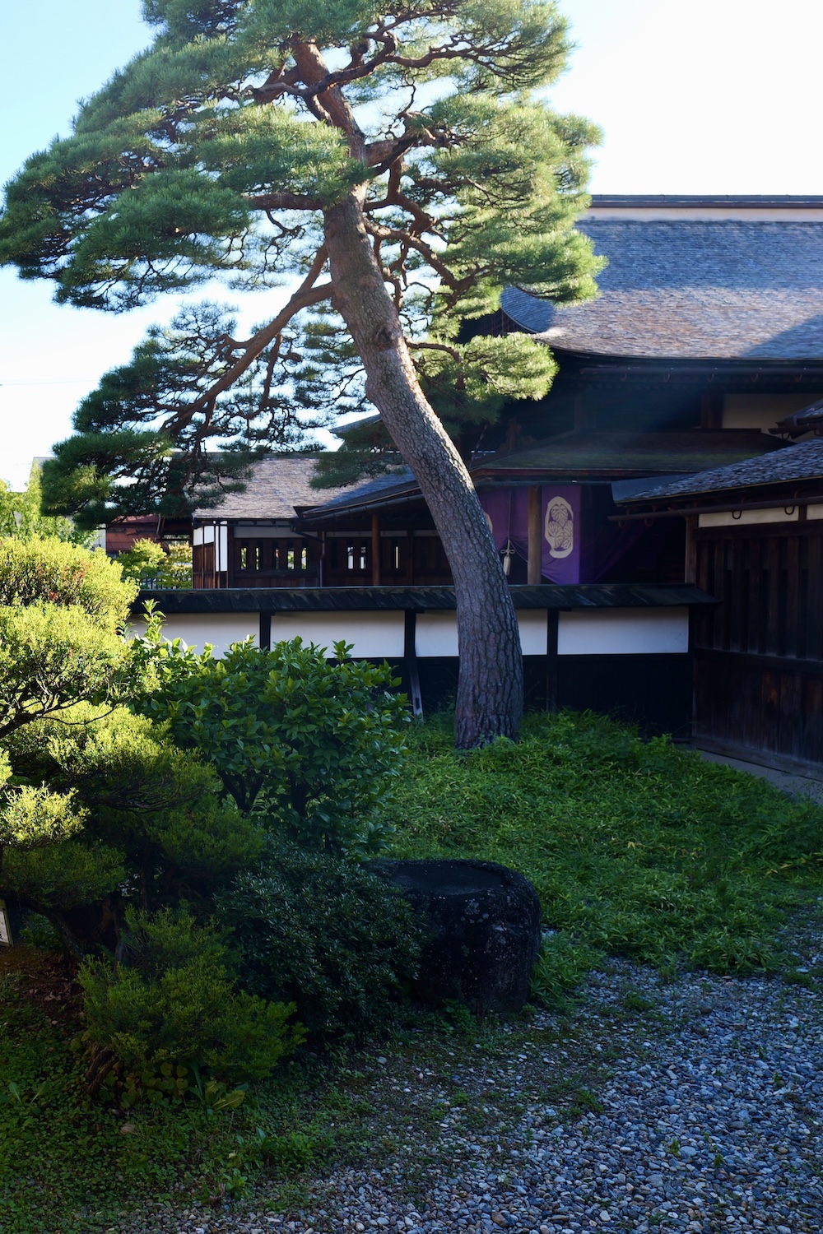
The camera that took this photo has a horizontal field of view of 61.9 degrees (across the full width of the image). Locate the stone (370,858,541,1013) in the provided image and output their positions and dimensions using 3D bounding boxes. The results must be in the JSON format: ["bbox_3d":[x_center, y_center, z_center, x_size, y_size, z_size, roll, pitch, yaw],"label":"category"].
[{"bbox_3d":[0.162,1.185,2.630,0.640,0.420,0.500,0,4,0],"label":"stone"}]

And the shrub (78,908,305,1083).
[{"bbox_3d":[-0.690,1.215,2.240,0.720,0.430,0.570,0,4,0],"label":"shrub"}]

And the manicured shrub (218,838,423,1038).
[{"bbox_3d":[-0.335,1.154,2.550,0.730,0.540,0.680,0,4,0],"label":"manicured shrub"}]

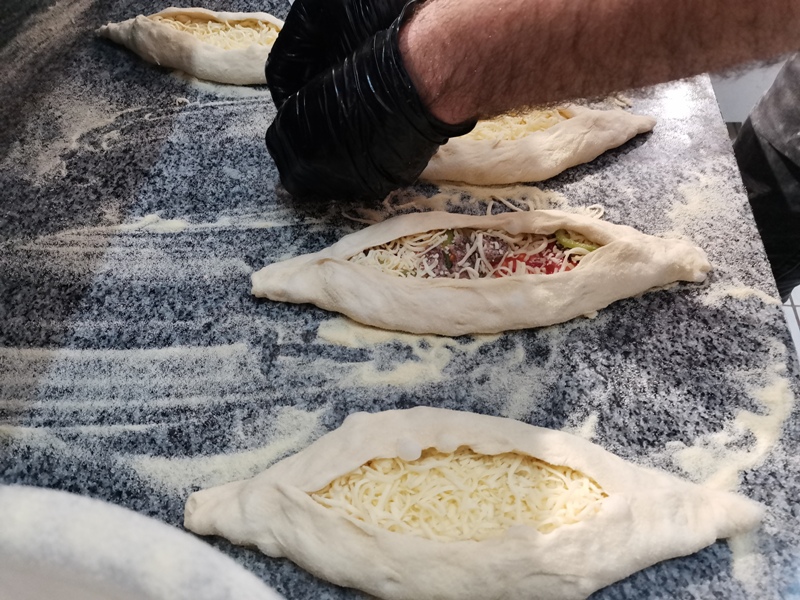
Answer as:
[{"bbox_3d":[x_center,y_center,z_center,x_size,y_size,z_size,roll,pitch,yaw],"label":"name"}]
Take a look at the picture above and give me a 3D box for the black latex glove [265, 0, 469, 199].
[{"bbox_3d":[-0.021,-0.139,0.426,0.130,0.095,0.095,-8,56,-5],"label":"black latex glove"}]

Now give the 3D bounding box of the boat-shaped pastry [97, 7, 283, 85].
[{"bbox_3d":[-0.149,-0.238,0.563,0.295,0.038,0.096,7,56,5],"label":"boat-shaped pastry"}]

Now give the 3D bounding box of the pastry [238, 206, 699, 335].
[{"bbox_3d":[0.055,-0.022,0.403,0.312,0.038,0.102,-2,52,-2],"label":"pastry"}]

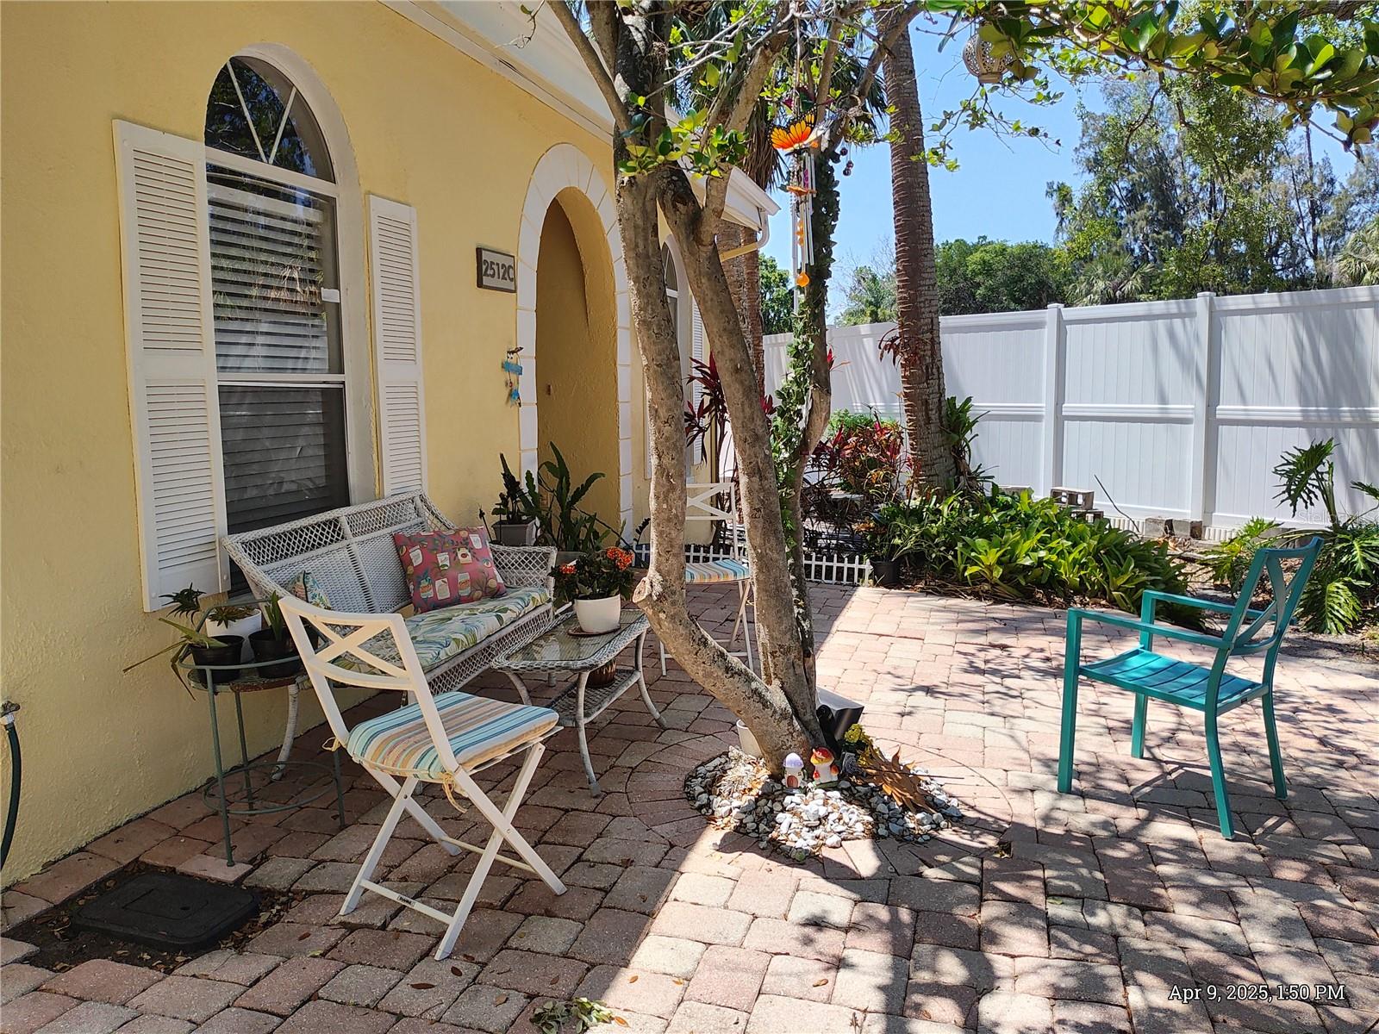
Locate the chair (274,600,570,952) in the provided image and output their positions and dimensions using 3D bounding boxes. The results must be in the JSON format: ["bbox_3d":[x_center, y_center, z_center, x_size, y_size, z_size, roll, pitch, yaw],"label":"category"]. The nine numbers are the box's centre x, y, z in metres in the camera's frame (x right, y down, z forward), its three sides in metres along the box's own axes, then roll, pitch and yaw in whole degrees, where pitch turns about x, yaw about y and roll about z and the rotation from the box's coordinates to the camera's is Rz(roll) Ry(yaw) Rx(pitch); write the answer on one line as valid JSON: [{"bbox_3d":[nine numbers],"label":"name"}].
[{"bbox_3d":[-0.637,0.586,2.462,0.405,0.838,0.550,5,9,34],"label":"chair"}]

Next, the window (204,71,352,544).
[{"bbox_3d":[-1.545,-0.729,3.754,0.120,1.930,0.850,2,8,17],"label":"window"}]

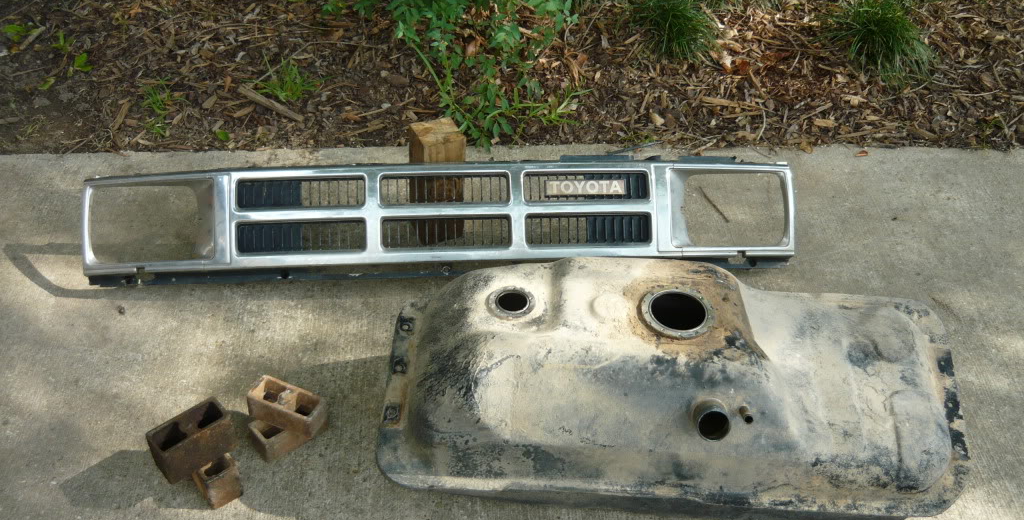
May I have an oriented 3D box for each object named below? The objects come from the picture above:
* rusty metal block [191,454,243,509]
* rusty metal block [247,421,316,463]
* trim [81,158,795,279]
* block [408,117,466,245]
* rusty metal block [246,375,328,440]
[{"bbox_3d":[-0.476,0.362,1.588,0.052,0.077,0.031,-29,51,-30],"label":"rusty metal block"},{"bbox_3d":[-0.386,0.291,1.693,0.118,0.050,0.053,-28,51,-30],"label":"rusty metal block"},{"bbox_3d":[-0.124,-0.077,1.964,1.400,0.220,0.105,-2,6,-6],"label":"trim"},{"bbox_3d":[-0.157,-0.164,2.053,0.089,0.255,0.089,-15,46,-19],"label":"block"},{"bbox_3d":[-0.381,0.251,1.657,0.118,0.056,0.051,18,44,15],"label":"rusty metal block"}]

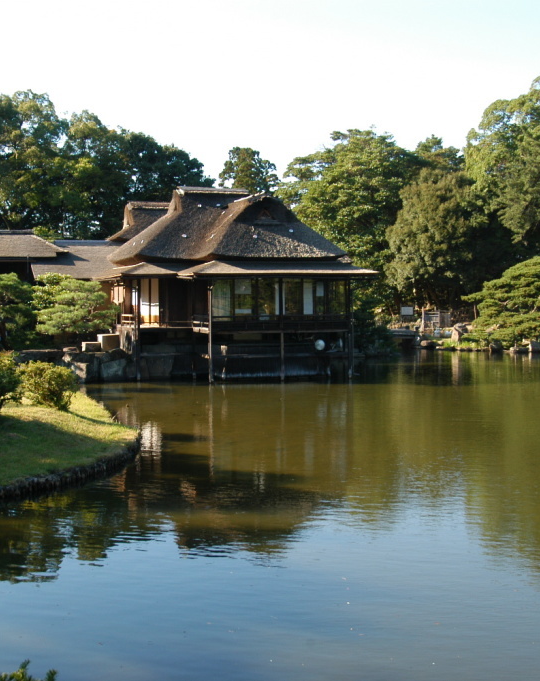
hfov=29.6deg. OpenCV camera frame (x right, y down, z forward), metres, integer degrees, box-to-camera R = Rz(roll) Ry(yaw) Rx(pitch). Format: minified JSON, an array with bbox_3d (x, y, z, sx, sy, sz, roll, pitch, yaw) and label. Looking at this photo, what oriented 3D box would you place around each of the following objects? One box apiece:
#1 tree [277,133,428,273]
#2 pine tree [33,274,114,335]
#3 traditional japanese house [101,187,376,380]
[{"bbox_3d":[7.487,-11.024,94.000,13.200,16.500,12.500,-1,2,0],"label":"tree"},{"bbox_3d":[-7.889,-1.298,41.500,3.500,2.900,3.200,-1,2,-11],"label":"pine tree"},{"bbox_3d":[-2.302,-2.684,43.610,9.450,8.250,11.000,-1,2,-19],"label":"traditional japanese house"}]

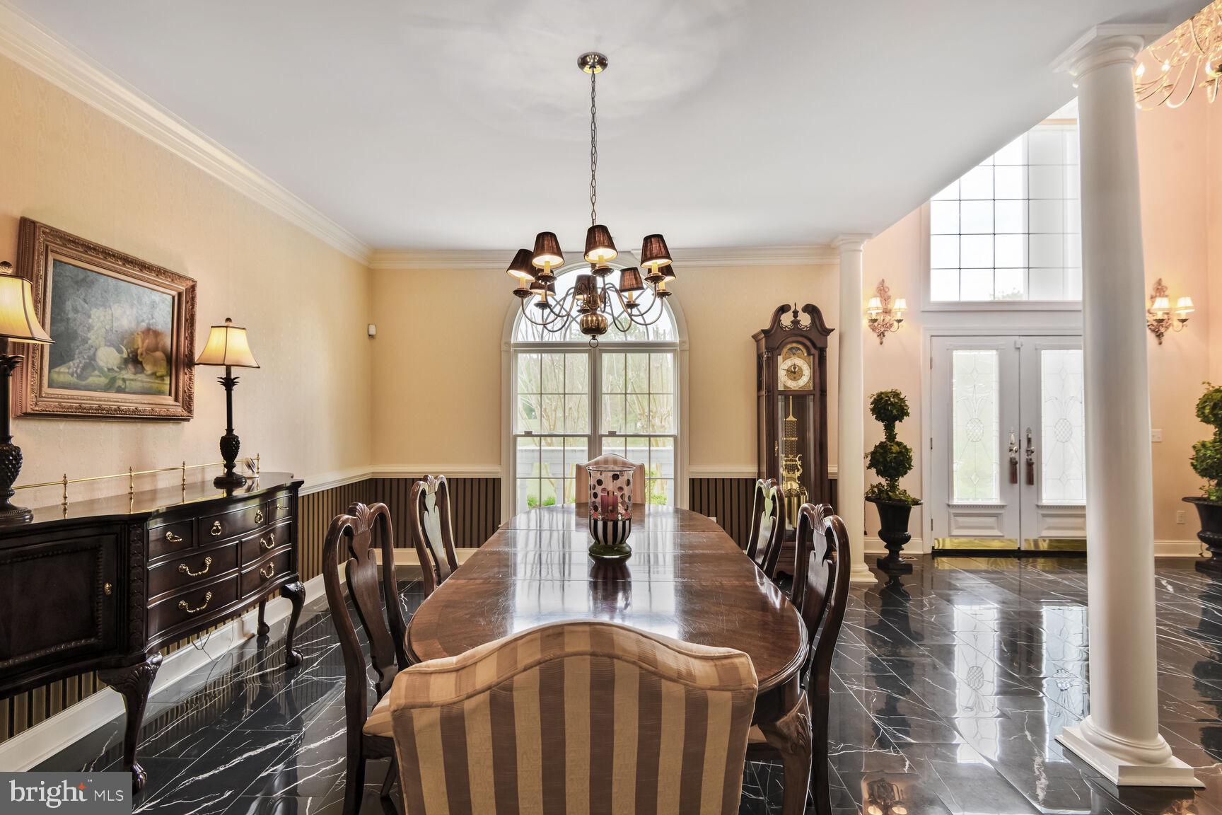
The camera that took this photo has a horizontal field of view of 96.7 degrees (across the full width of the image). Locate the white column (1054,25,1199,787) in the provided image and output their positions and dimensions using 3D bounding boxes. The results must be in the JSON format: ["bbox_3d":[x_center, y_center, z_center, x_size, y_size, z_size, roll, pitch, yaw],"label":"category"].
[{"bbox_3d":[1.961,-0.025,2.103,0.305,2.740,0.305,0,-1,1],"label":"white column"}]

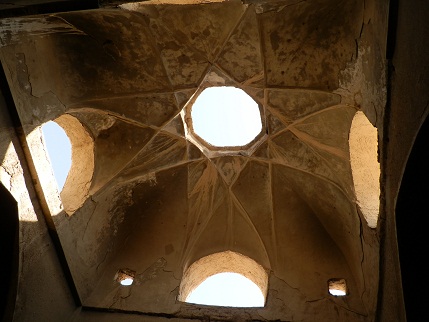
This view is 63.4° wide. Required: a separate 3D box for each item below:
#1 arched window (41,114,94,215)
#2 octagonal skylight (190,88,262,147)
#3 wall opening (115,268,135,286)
[{"bbox_3d":[-1.973,-0.050,4.556,0.372,1.008,1.163,-3,-69,11],"label":"arched window"},{"bbox_3d":[0.214,-0.697,5.785,1.085,0.186,1.085,-3,-69,11],"label":"octagonal skylight"},{"bbox_3d":[-1.270,1.767,5.060,0.279,0.304,0.217,-3,-69,11],"label":"wall opening"}]

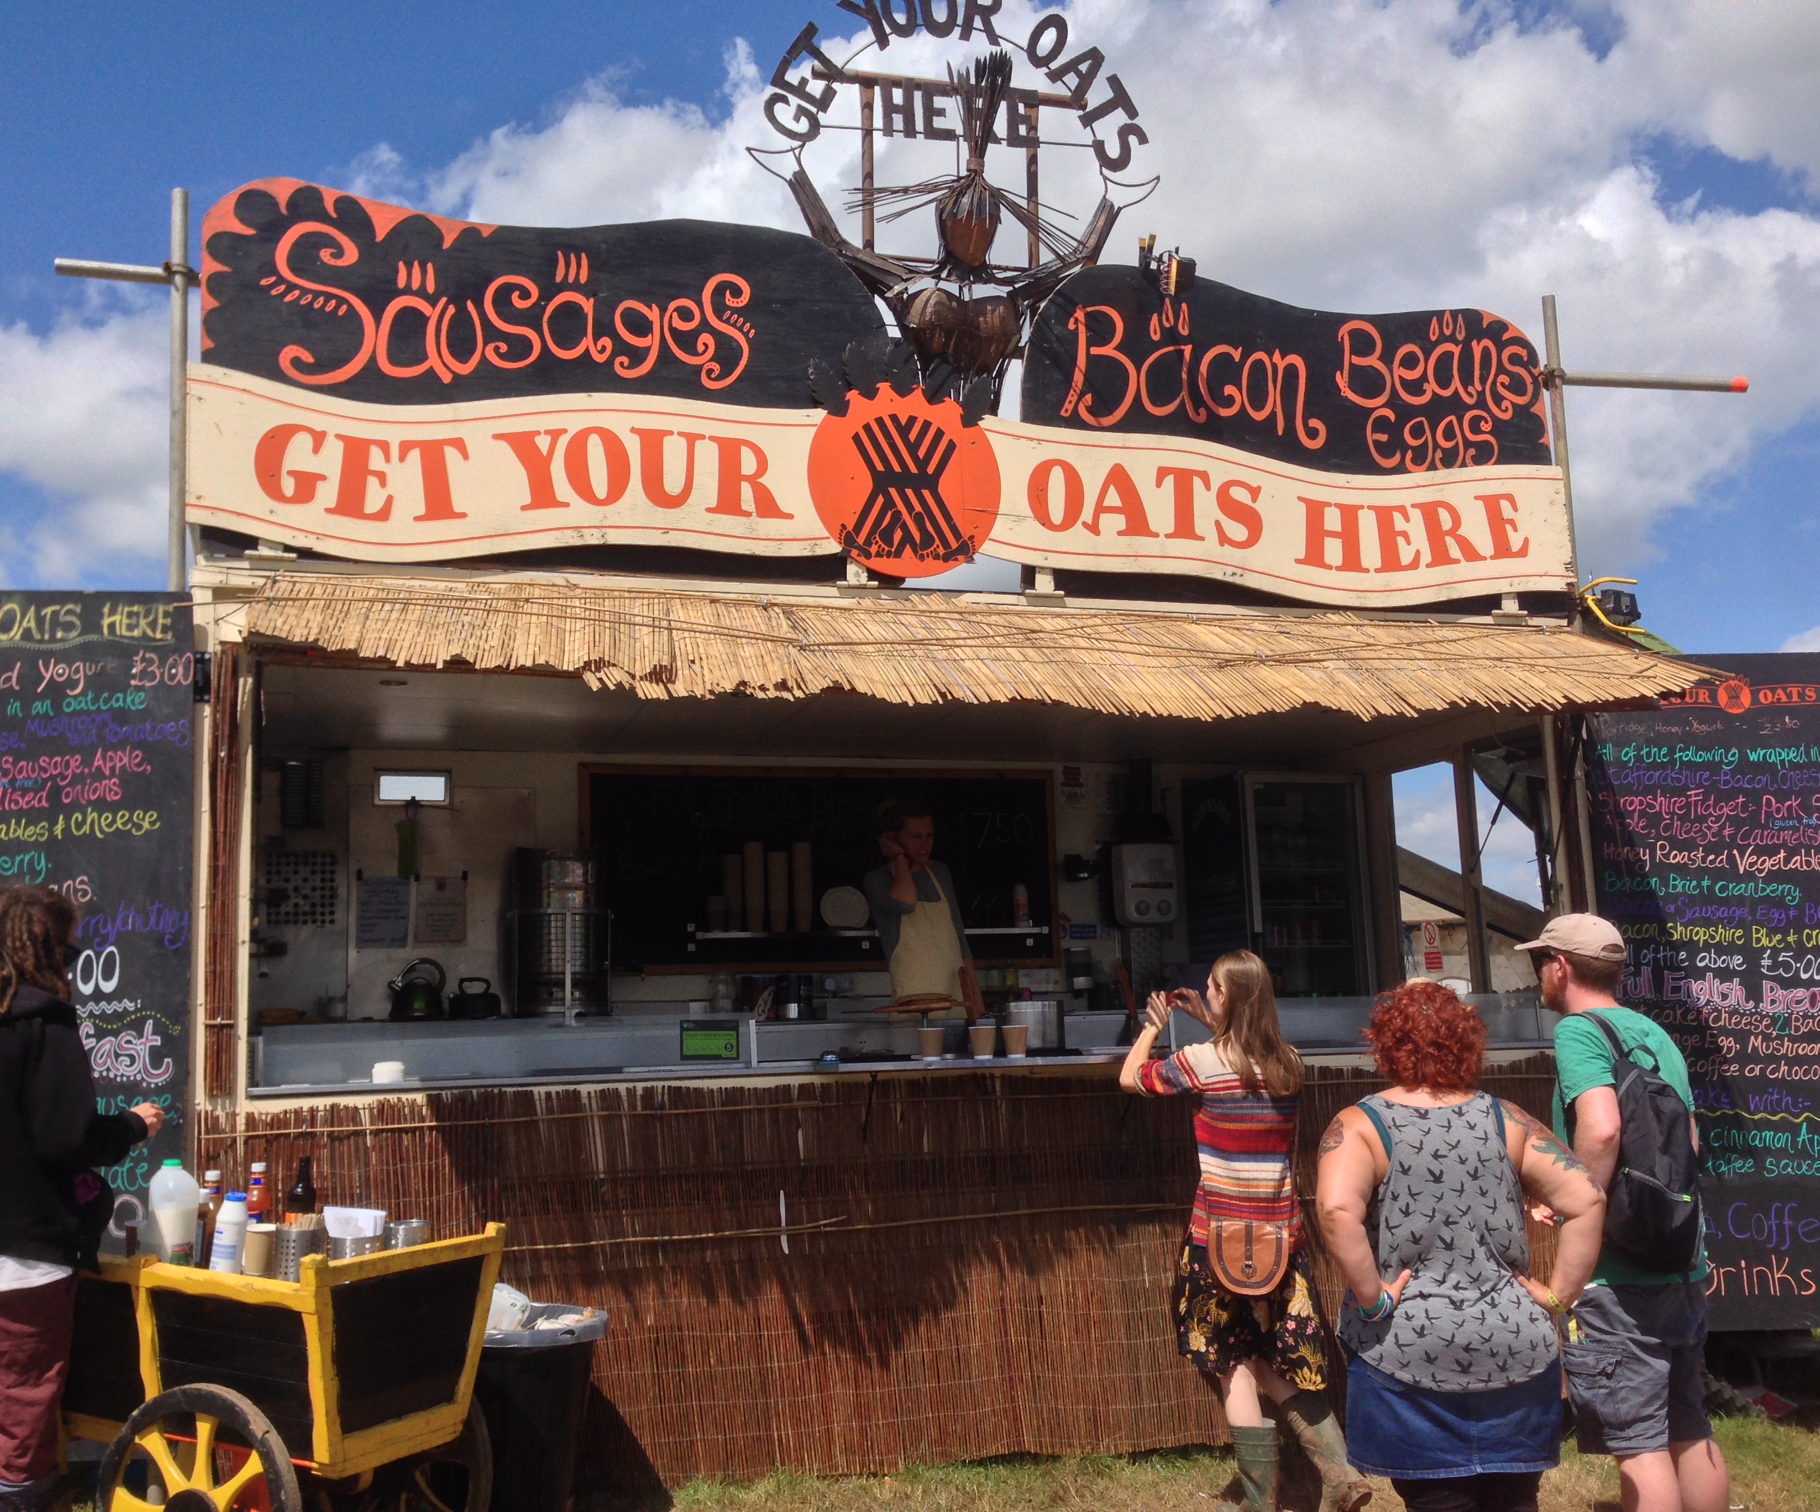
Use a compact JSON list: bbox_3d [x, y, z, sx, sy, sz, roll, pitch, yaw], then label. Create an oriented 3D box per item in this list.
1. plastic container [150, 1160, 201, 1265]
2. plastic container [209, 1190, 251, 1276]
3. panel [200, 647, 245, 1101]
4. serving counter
[{"bbox_3d":[-1.748,1.094,4.561,0.120,0.265,0.110,1,-9,-21],"label":"plastic container"},{"bbox_3d":[-1.557,1.109,4.405,0.073,0.210,0.073,7,-9,-20],"label":"plastic container"},{"bbox_3d":[-2.138,0.349,5.972,0.115,1.406,0.040,1,-9,-20],"label":"panel"},{"bbox_3d":[0.162,1.009,6.922,4.833,0.230,0.460,1,-9,-20],"label":"serving counter"}]

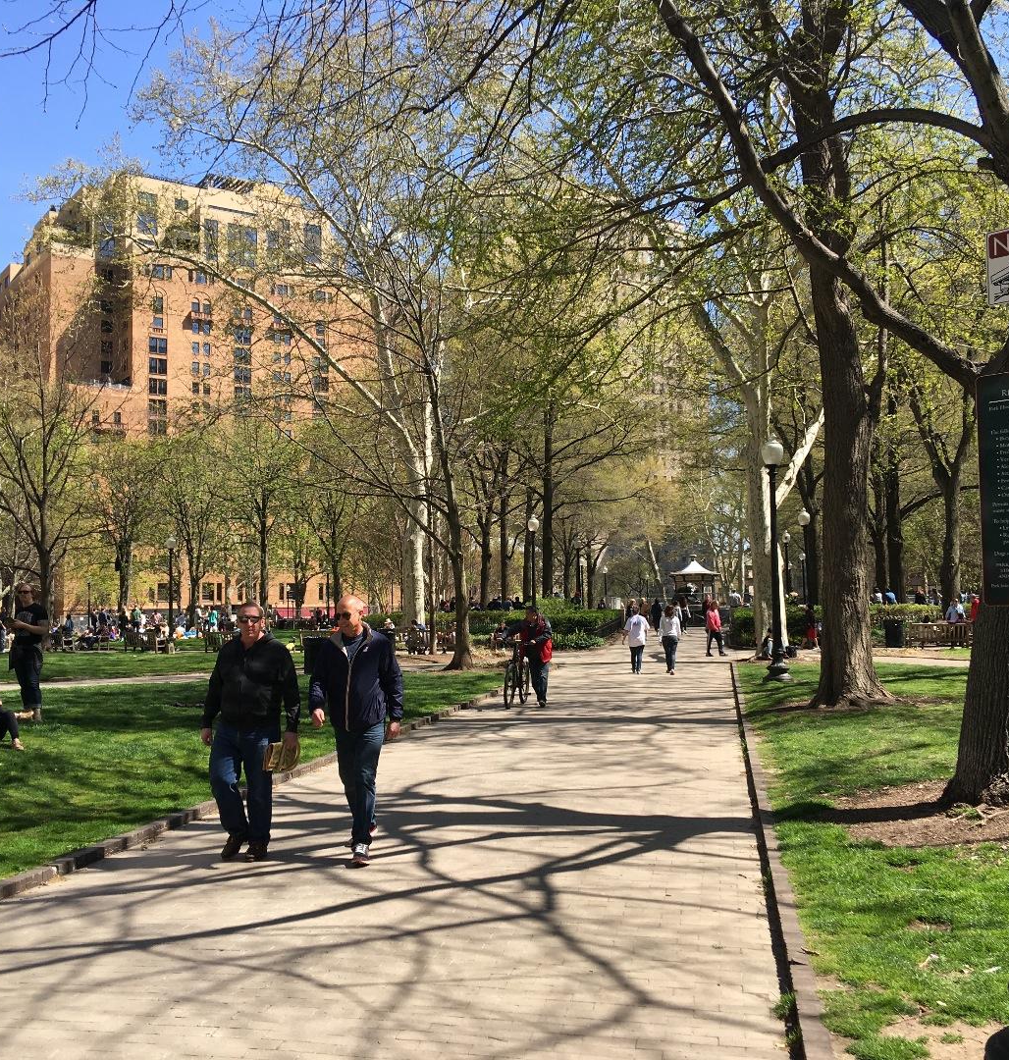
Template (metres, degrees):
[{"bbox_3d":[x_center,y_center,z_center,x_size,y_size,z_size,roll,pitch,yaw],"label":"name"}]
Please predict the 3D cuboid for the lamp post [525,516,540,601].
[{"bbox_3d":[1.118,1.940,46.562,0.470,5.000,0.470,-1,-4,0],"label":"lamp post"}]

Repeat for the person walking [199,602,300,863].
[{"bbox_3d":[-1.730,1.374,8.050,0.630,1.740,0.450,-1,-4,3],"label":"person walking"}]

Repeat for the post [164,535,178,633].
[{"bbox_3d":[-15.933,2.741,56.562,0.470,5.000,0.470,-1,-4,0],"label":"post"}]

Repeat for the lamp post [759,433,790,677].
[{"bbox_3d":[5.891,0.635,25.700,0.600,5.200,0.600,-1,-4,10],"label":"lamp post"}]

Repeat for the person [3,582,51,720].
[{"bbox_3d":[-6.373,1.643,15.800,0.530,1.820,0.450,-2,-4,21],"label":"person"}]

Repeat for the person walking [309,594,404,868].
[{"bbox_3d":[-1.015,1.363,8.120,0.600,1.810,0.600,-2,-4,11],"label":"person walking"}]

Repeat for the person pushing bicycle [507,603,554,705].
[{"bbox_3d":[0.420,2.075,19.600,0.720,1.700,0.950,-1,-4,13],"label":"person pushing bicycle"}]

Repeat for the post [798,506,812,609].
[{"bbox_3d":[10.982,1.640,43.362,0.470,5.000,0.470,-1,-4,0],"label":"post"}]

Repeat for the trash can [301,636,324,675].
[{"bbox_3d":[-4.604,3.129,29.300,0.660,0.930,0.660,-1,-4,10],"label":"trash can"}]

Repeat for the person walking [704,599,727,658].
[{"bbox_3d":[6.626,3.088,37.200,0.680,1.750,0.500,-3,-4,25],"label":"person walking"}]

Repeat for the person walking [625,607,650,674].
[{"bbox_3d":[3.268,2.723,29.200,0.600,1.680,0.450,-1,-4,10],"label":"person walking"}]

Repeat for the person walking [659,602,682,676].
[{"bbox_3d":[4.085,2.682,29.200,0.540,1.700,0.500,-1,-4,10],"label":"person walking"}]

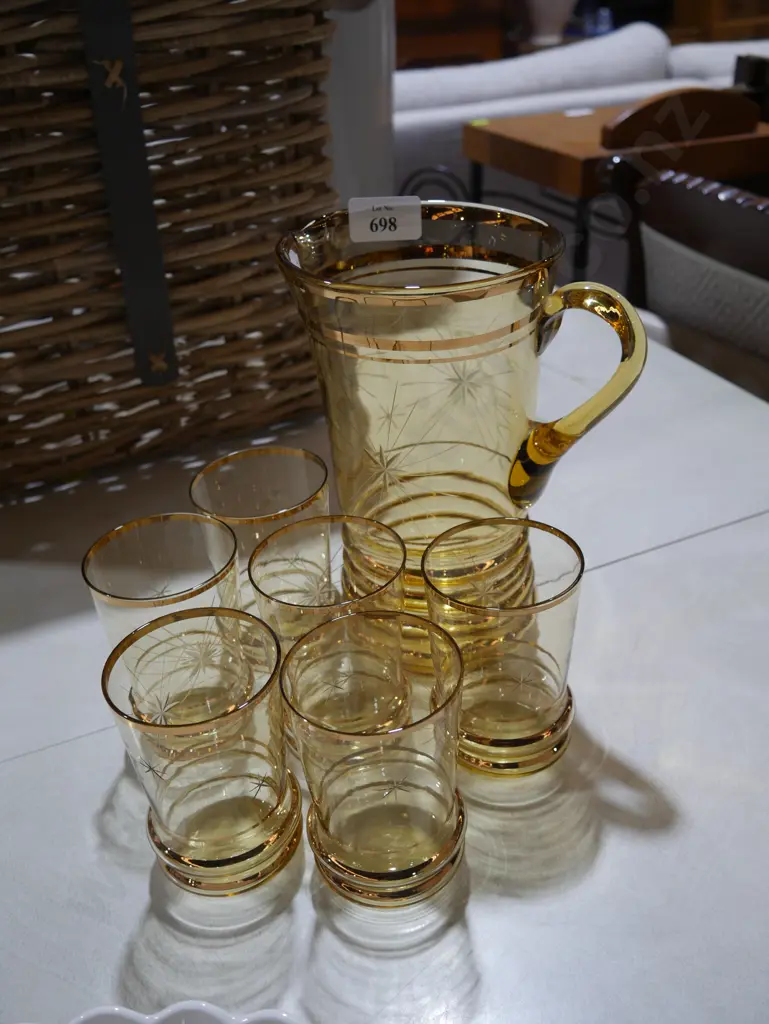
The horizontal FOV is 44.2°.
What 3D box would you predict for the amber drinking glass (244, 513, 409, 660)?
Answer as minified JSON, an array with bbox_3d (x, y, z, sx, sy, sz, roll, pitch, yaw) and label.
[{"bbox_3d":[-0.021,0.062,0.444,0.069,0.100,0.069,-5,32,0],"label":"amber drinking glass"}]

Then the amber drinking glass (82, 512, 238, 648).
[{"bbox_3d":[-0.098,0.061,0.456,0.069,0.100,0.069,-5,32,0],"label":"amber drinking glass"}]

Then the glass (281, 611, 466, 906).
[{"bbox_3d":[-0.001,0.101,0.380,0.069,0.100,0.069,-5,32,0],"label":"glass"}]

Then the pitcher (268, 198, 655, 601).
[{"bbox_3d":[0.039,-0.029,0.476,0.175,0.212,0.129,12,36,25],"label":"pitcher"}]

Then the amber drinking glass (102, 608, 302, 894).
[{"bbox_3d":[-0.070,0.100,0.390,0.069,0.100,0.069,-5,32,0],"label":"amber drinking glass"}]

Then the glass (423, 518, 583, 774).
[{"bbox_3d":[0.054,0.063,0.433,0.069,0.100,0.069,-5,32,0],"label":"glass"}]

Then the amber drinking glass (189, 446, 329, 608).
[{"bbox_3d":[-0.060,0.027,0.505,0.069,0.100,0.069,-5,32,0],"label":"amber drinking glass"}]

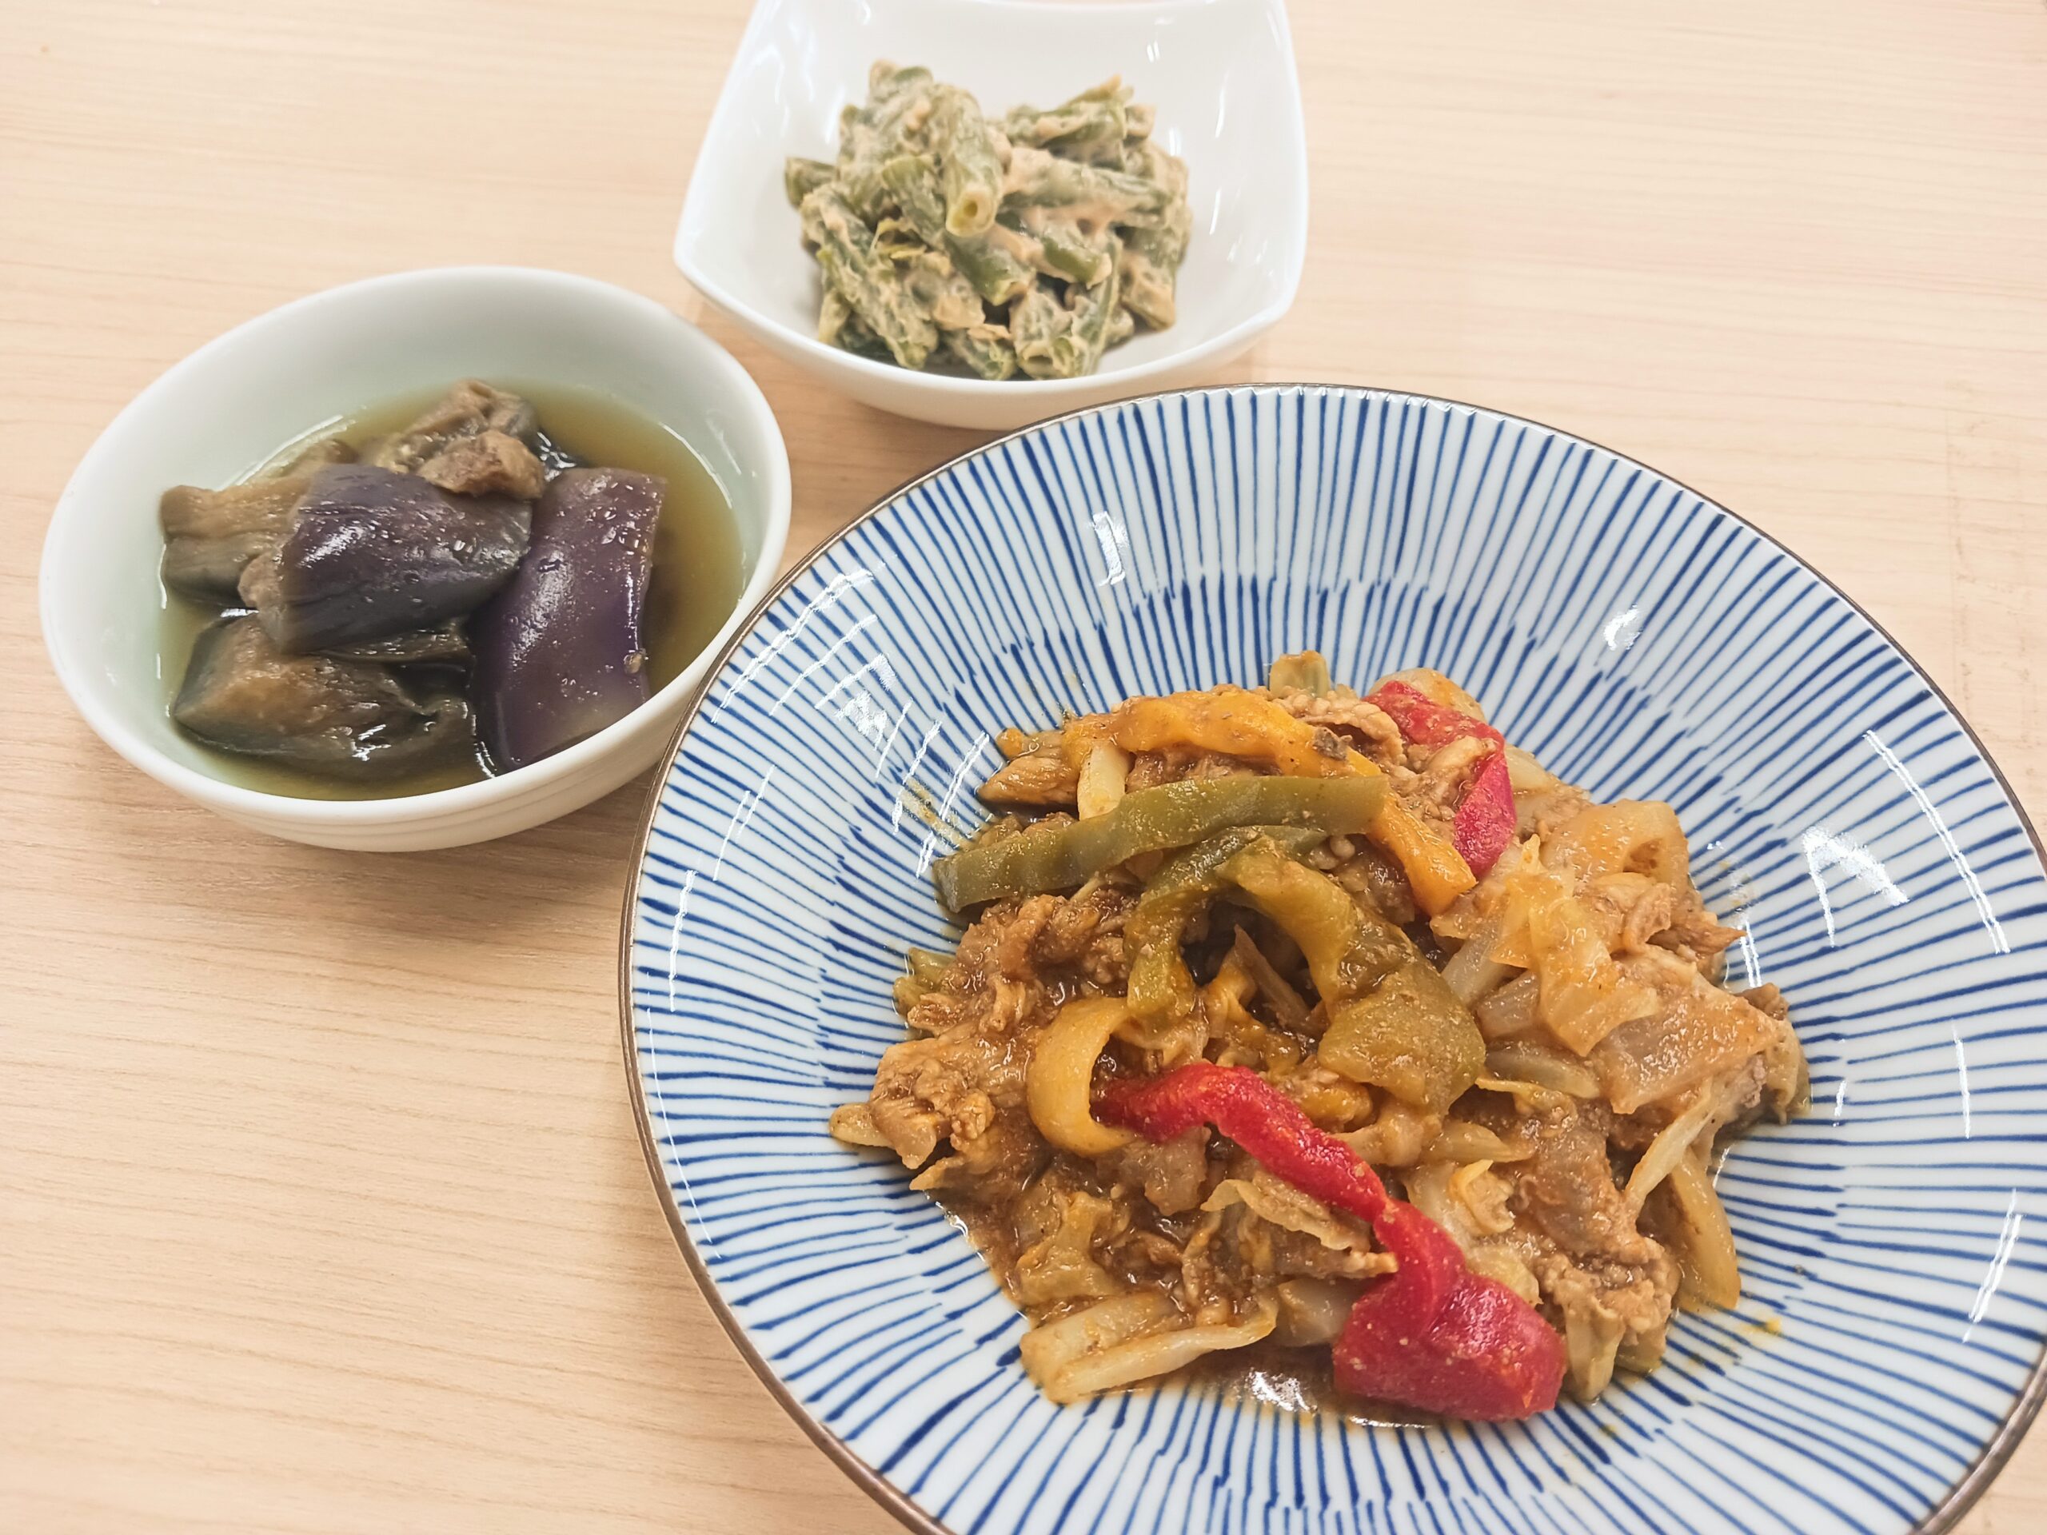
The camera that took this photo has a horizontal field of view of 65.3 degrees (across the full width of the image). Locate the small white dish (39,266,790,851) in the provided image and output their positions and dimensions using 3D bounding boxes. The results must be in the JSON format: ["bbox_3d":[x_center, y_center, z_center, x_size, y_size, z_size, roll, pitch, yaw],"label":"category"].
[{"bbox_3d":[-0.107,-0.032,0.303,0.128,0.047,0.128,2,57,0],"label":"small white dish"}]

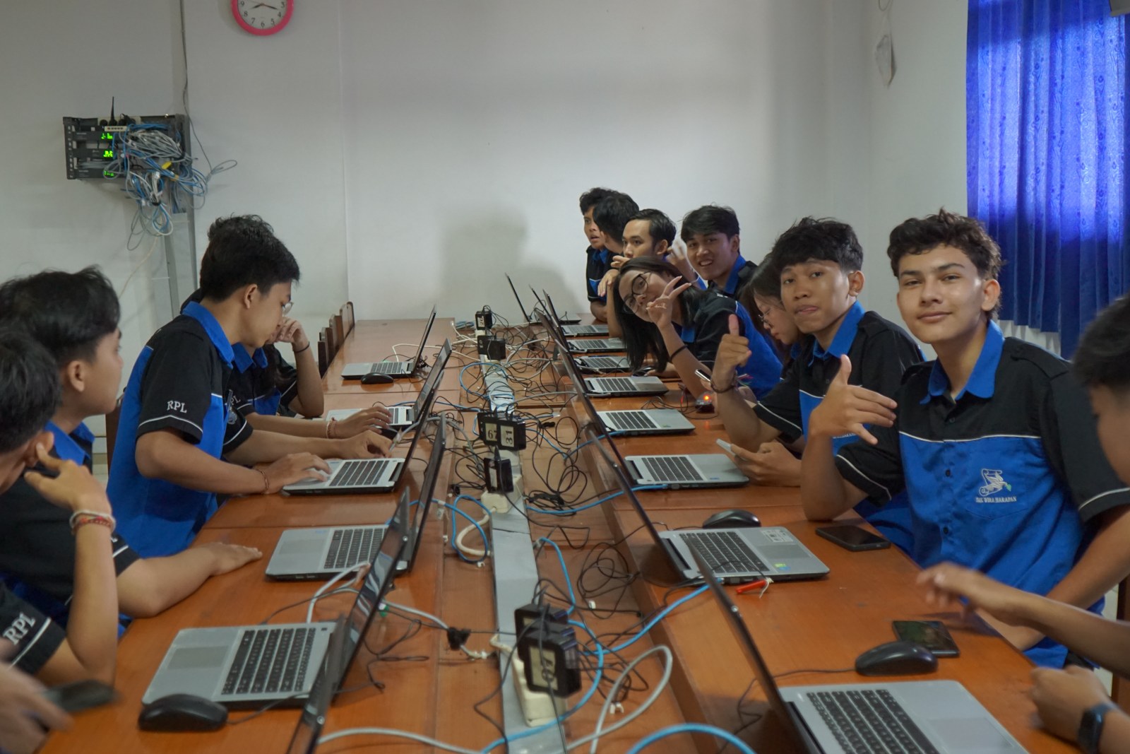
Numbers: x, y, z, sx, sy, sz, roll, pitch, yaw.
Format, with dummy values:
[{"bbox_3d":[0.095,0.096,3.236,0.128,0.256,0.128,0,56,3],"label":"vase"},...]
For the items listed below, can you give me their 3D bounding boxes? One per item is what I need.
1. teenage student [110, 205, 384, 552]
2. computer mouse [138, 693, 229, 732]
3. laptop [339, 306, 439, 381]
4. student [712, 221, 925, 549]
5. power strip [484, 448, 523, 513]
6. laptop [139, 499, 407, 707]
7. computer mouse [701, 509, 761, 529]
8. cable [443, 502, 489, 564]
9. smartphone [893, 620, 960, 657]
[{"bbox_3d":[-0.700,0.340,3.450,0.620,1.330,0.500,-2,7,-4],"label":"teenage student"},{"bbox_3d":[-0.498,0.436,1.971,0.113,0.038,0.062,-1,7,1],"label":"computer mouse"},{"bbox_3d":[-0.640,-0.124,5.516,0.336,0.237,0.342,-2,7,-5],"label":"laptop"},{"bbox_3d":[0.586,0.323,3.400,0.540,1.330,0.480,-7,9,-36],"label":"student"},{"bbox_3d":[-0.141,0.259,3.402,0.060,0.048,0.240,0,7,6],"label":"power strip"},{"bbox_3d":[-0.403,0.311,2.176,0.353,0.229,0.342,-2,7,-6],"label":"laptop"},{"bbox_3d":[0.336,0.283,3.028,0.113,0.038,0.062,-1,7,2],"label":"computer mouse"},{"bbox_3d":[-0.208,0.326,3.140,0.100,0.070,0.200,-2,7,-4],"label":"cable"},{"bbox_3d":[0.543,0.392,2.264,0.072,0.009,0.158,0,7,5],"label":"smartphone"}]

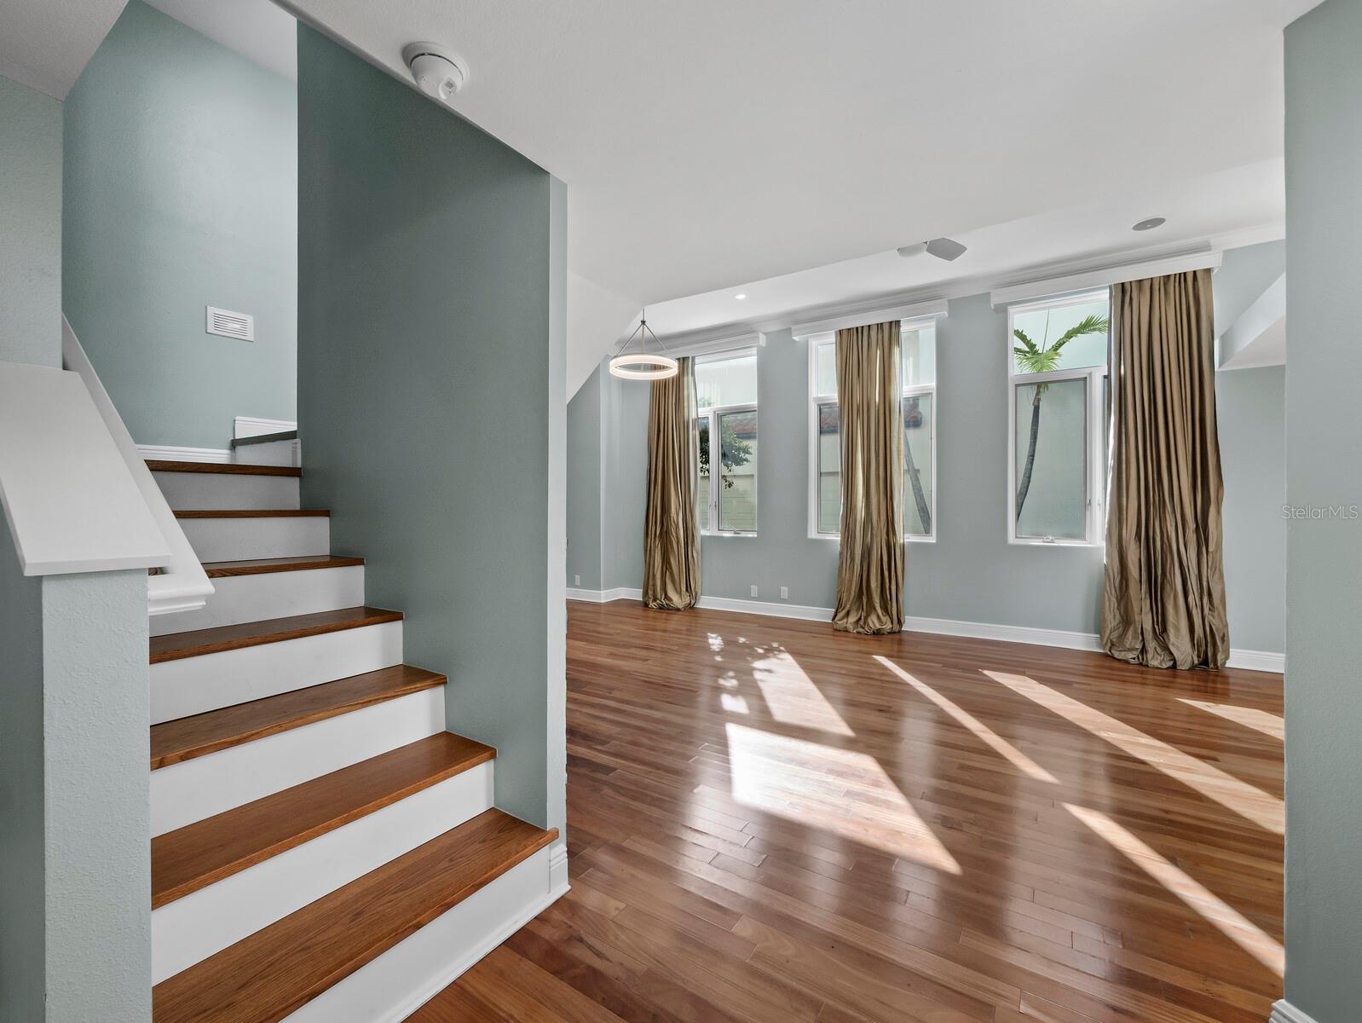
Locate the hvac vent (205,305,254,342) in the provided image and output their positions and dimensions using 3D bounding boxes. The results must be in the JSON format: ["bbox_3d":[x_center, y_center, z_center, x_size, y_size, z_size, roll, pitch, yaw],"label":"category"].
[{"bbox_3d":[-2.593,-1.085,3.196,0.028,0.155,0.222,0,0,35],"label":"hvac vent"}]

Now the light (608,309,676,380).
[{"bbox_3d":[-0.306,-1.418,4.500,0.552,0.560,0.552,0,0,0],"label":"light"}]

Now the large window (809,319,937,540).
[{"bbox_3d":[1.896,-0.769,5.502,1.246,2.109,0.090,0,0,35],"label":"large window"}]

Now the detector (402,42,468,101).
[{"bbox_3d":[-0.547,-0.975,1.242,0.137,0.048,0.137,0,0,0],"label":"detector"}]

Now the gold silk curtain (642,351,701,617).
[{"bbox_3d":[-0.126,-0.342,6.609,0.718,2.964,0.262,0,0,35],"label":"gold silk curtain"}]

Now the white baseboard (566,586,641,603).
[{"bbox_3d":[-0.987,1.065,7.138,0.912,0.150,0.479,0,0,35],"label":"white baseboard"}]

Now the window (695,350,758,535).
[{"bbox_3d":[0.417,-0.769,6.519,1.123,2.109,0.090,0,0,35],"label":"window"}]

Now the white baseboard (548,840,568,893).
[{"bbox_3d":[-0.360,1.074,1.652,0.025,0.131,0.071,0,0,35],"label":"white baseboard"}]

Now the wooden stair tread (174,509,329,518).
[{"bbox_3d":[-1.887,0.010,2.166,0.308,0.027,0.816,0,0,35],"label":"wooden stair tread"}]

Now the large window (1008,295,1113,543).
[{"bbox_3d":[3.381,-0.759,4.481,1.236,2.095,0.090,0,0,35],"label":"large window"}]

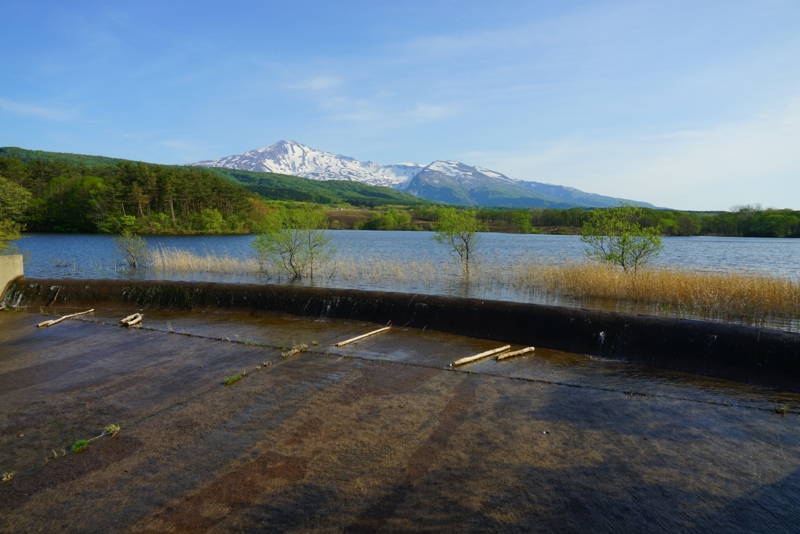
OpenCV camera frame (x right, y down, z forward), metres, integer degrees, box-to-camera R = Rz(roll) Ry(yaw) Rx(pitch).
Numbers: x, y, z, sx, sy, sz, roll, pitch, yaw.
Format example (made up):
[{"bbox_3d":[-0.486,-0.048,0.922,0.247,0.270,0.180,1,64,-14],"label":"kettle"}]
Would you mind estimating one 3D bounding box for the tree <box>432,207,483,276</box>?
[{"bbox_3d":[3.213,-1.363,29.579,2.700,3.960,2.700,0,4,0],"label":"tree"}]

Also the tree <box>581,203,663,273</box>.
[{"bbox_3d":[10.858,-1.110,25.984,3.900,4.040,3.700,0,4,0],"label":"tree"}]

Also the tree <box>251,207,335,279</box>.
[{"bbox_3d":[-5.820,-1.313,28.793,4.420,3.880,3.600,0,4,0],"label":"tree"}]

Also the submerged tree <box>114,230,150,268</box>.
[{"bbox_3d":[-17.998,-1.189,35.819,2.350,2.520,2.230,0,4,0],"label":"submerged tree"}]

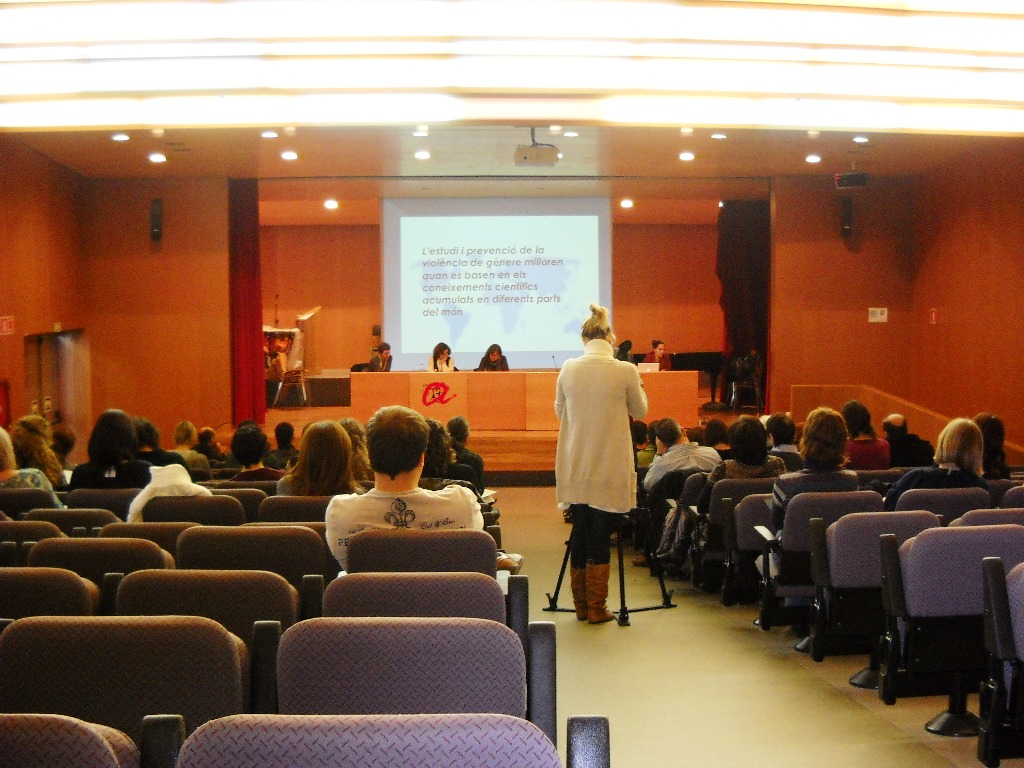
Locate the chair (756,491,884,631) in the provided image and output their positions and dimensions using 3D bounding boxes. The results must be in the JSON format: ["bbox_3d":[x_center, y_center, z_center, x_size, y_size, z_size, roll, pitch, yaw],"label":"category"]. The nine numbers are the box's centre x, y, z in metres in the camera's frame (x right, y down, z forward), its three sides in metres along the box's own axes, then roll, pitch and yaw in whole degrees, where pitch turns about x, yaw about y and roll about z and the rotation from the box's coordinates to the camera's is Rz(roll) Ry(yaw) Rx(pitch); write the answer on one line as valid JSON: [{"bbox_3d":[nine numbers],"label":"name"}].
[{"bbox_3d":[1.570,0.938,6.275,0.560,0.830,0.600,0,3,-7],"label":"chair"}]

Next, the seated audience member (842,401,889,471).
[{"bbox_3d":[2.520,0.780,9.200,0.470,1.280,0.780,0,3,-10],"label":"seated audience member"}]

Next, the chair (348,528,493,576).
[{"bbox_3d":[-0.284,0.871,4.277,0.580,0.840,0.620,0,4,3],"label":"chair"}]

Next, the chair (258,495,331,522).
[{"bbox_3d":[-0.946,0.929,6.005,0.560,0.825,0.580,0,3,3],"label":"chair"}]

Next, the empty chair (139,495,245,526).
[{"bbox_3d":[-1.480,0.928,6.066,0.580,0.840,0.620,0,4,6],"label":"empty chair"}]

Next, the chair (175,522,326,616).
[{"bbox_3d":[-0.842,0.866,4.317,0.580,0.840,0.620,0,4,4],"label":"chair"}]

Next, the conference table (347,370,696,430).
[{"bbox_3d":[0.168,0.206,16.624,4.650,0.795,0.800,0,3,-2],"label":"conference table"}]

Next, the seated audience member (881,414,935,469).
[{"bbox_3d":[3.170,0.865,9.950,0.500,1.220,0.750,-1,3,-25],"label":"seated audience member"}]

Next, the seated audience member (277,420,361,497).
[{"bbox_3d":[-0.935,0.759,6.186,0.480,1.178,0.740,0,3,3],"label":"seated audience member"}]

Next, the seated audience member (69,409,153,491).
[{"bbox_3d":[-2.238,0.758,6.988,0.500,1.250,0.750,0,3,3],"label":"seated audience member"}]

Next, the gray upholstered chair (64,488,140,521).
[{"bbox_3d":[-2.153,0.968,6.825,0.560,0.819,0.580,0,3,3],"label":"gray upholstered chair"}]

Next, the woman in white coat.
[{"bbox_3d":[0.513,0.450,6.910,0.530,1.790,0.420,0,3,3],"label":"woman in white coat"}]

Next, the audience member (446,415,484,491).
[{"bbox_3d":[-0.406,0.842,8.888,0.480,1.245,0.720,0,3,1],"label":"audience member"}]

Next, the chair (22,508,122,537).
[{"bbox_3d":[-2.130,0.965,6.120,0.540,0.720,0.520,0,3,4],"label":"chair"}]

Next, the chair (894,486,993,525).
[{"bbox_3d":[2.120,0.930,6.330,0.540,0.800,0.580,0,3,-10],"label":"chair"}]

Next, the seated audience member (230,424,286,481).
[{"bbox_3d":[-1.600,0.834,7.785,0.480,1.167,0.720,0,3,3],"label":"seated audience member"}]

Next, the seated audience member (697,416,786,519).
[{"bbox_3d":[1.440,0.810,8.100,0.520,1.200,0.800,0,3,-8],"label":"seated audience member"}]

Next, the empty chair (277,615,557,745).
[{"bbox_3d":[-0.205,0.810,2.580,0.540,0.730,0.520,0,3,2],"label":"empty chair"}]

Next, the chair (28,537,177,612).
[{"bbox_3d":[-1.487,0.946,4.625,0.580,0.800,0.550,0,4,6],"label":"chair"}]

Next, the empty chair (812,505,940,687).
[{"bbox_3d":[1.568,0.922,5.324,0.550,0.781,0.500,0,3,-7],"label":"empty chair"}]

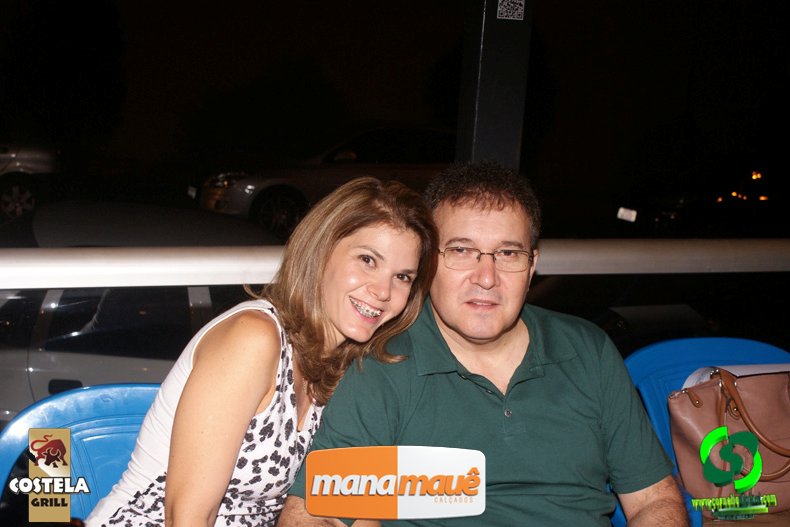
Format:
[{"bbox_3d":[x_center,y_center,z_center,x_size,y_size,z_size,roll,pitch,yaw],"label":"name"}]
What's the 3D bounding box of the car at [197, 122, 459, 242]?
[{"bbox_3d":[-0.443,-1.168,12.811,4.420,1.460,1.770,-1,13,-21],"label":"car"}]

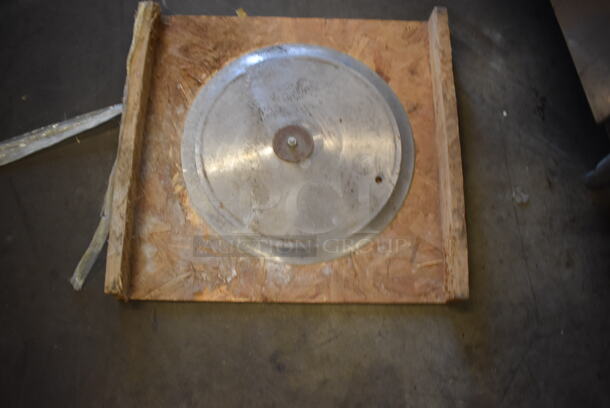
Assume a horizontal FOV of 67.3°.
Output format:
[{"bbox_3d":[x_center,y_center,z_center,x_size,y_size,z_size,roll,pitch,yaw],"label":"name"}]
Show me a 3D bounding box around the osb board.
[{"bbox_3d":[-0.023,-0.099,0.773,0.544,0.053,0.515,1,75,-1],"label":"osb board"}]

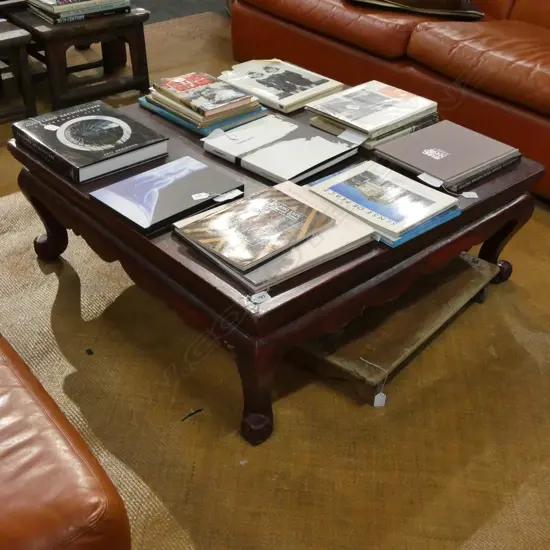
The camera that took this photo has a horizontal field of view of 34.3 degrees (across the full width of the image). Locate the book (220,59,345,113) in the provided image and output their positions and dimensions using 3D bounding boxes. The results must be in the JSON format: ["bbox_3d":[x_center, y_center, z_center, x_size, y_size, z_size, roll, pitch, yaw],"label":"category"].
[{"bbox_3d":[0.019,-0.592,2.774,0.288,0.020,0.263,29,42,35],"label":"book"}]

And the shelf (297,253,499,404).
[{"bbox_3d":[0.323,0.098,2.346,0.266,0.066,0.638,24,40,30],"label":"shelf"}]

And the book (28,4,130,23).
[{"bbox_3d":[-0.774,-1.057,3.517,0.318,0.025,0.259,-20,39,-29],"label":"book"}]

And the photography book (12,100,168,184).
[{"bbox_3d":[-0.492,-0.362,2.381,0.272,0.047,0.326,-25,42,-34],"label":"photography book"}]

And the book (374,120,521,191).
[{"bbox_3d":[0.452,-0.316,2.322,0.290,0.023,0.254,-25,41,-33],"label":"book"}]

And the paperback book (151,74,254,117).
[{"bbox_3d":[-0.209,-0.522,2.558,0.166,0.016,0.250,-25,42,-34],"label":"paperback book"}]

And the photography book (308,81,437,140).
[{"bbox_3d":[0.274,-0.470,2.507,0.299,0.021,0.233,-28,43,-36],"label":"photography book"}]

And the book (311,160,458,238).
[{"bbox_3d":[0.255,-0.182,2.090,0.224,0.011,0.271,-28,43,-36],"label":"book"}]

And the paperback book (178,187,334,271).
[{"bbox_3d":[-0.038,-0.106,1.974,0.214,0.011,0.277,29,43,36],"label":"paperback book"}]

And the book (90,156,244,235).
[{"bbox_3d":[-0.257,-0.194,2.156,0.301,0.028,0.216,-28,43,-36],"label":"book"}]

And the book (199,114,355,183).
[{"bbox_3d":[0.014,-0.332,2.334,0.306,0.023,0.268,28,42,35],"label":"book"}]

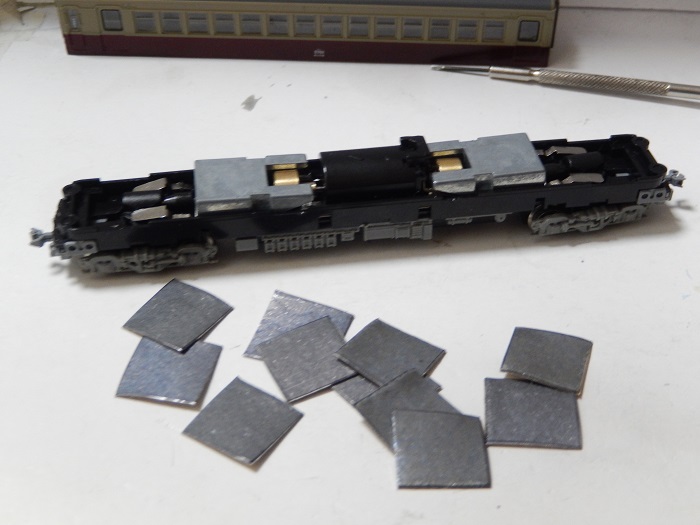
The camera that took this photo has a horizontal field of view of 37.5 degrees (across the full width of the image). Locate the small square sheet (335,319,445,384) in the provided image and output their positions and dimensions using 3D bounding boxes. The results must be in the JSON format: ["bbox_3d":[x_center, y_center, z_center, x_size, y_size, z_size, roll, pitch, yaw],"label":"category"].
[{"bbox_3d":[0.007,0.016,0.182,0.015,0.001,0.014,25,42,25],"label":"small square sheet"}]

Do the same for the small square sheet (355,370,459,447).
[{"bbox_3d":[0.010,0.025,0.171,0.014,0.001,0.014,-27,49,-27],"label":"small square sheet"}]

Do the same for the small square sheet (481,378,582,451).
[{"bbox_3d":[0.031,0.025,0.173,0.015,0.001,0.014,4,40,4],"label":"small square sheet"}]

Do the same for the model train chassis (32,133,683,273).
[{"bbox_3d":[0.004,-0.013,0.206,0.133,0.016,0.017,-5,41,-7],"label":"model train chassis"}]

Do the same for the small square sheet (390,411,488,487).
[{"bbox_3d":[0.015,0.030,0.165,0.015,0.001,0.015,1,41,-2],"label":"small square sheet"}]

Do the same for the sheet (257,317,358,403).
[{"bbox_3d":[-0.007,0.017,0.181,0.014,0.001,0.014,-19,46,-17],"label":"sheet"}]

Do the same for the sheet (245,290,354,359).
[{"bbox_3d":[-0.009,0.013,0.186,0.015,0.001,0.015,14,44,13],"label":"sheet"}]

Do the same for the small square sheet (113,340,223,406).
[{"bbox_3d":[-0.031,0.019,0.179,0.014,0.001,0.014,7,41,8],"label":"small square sheet"}]

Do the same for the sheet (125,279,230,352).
[{"bbox_3d":[-0.031,0.010,0.189,0.014,0.001,0.014,23,45,25],"label":"sheet"}]

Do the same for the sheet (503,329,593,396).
[{"bbox_3d":[0.035,0.017,0.182,0.014,0.001,0.014,13,39,15],"label":"sheet"}]

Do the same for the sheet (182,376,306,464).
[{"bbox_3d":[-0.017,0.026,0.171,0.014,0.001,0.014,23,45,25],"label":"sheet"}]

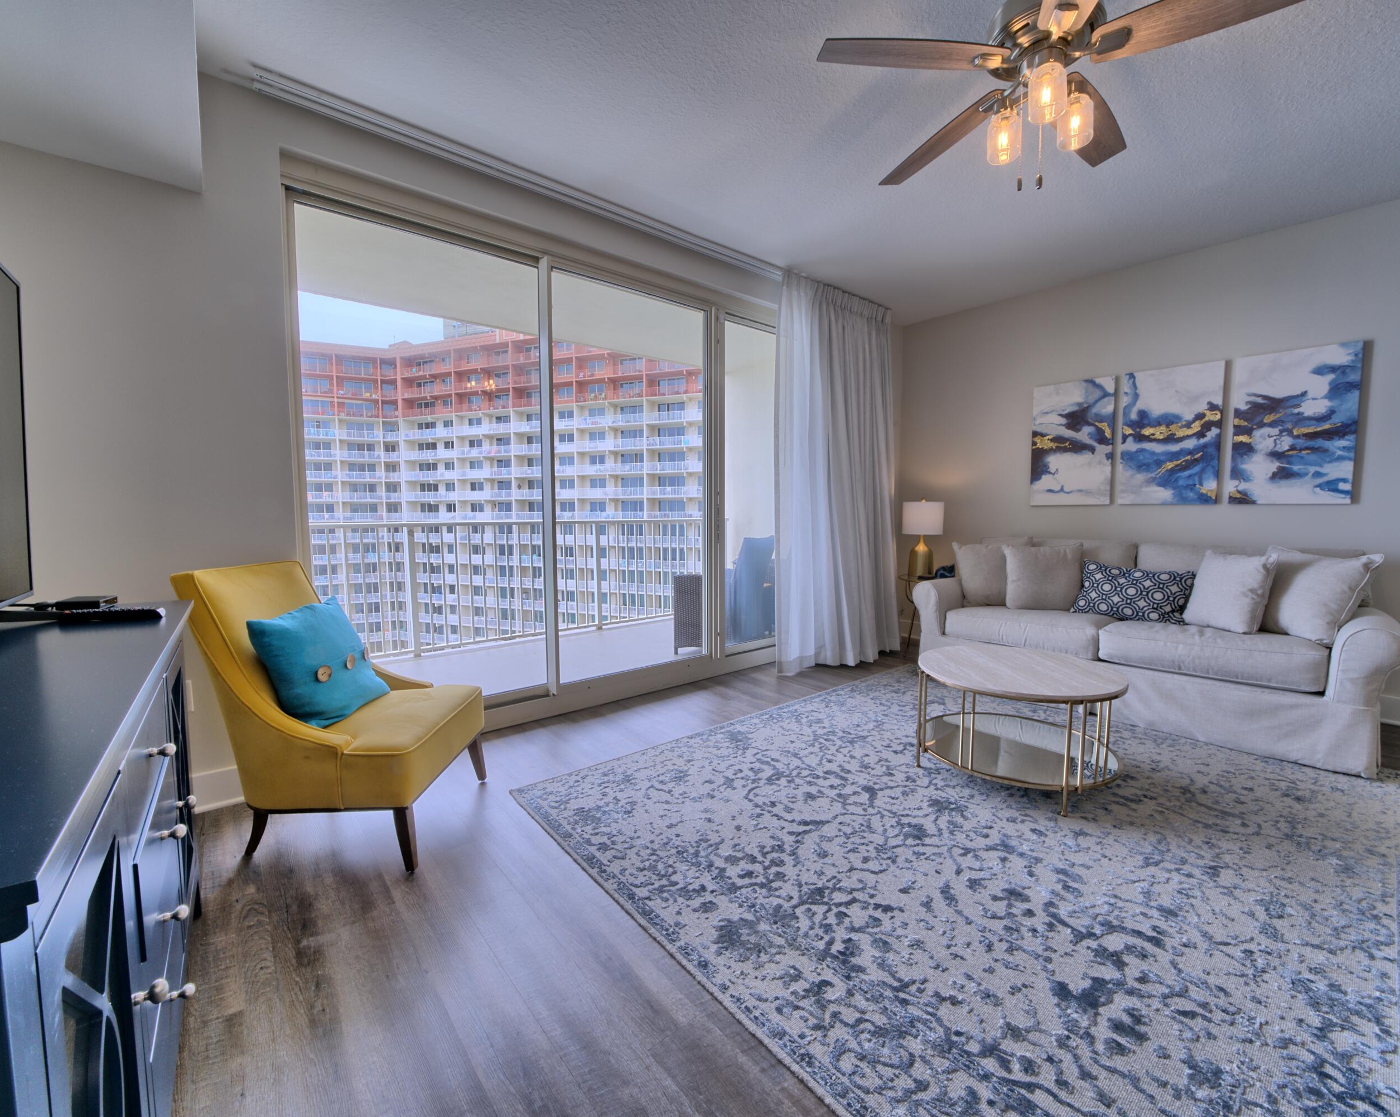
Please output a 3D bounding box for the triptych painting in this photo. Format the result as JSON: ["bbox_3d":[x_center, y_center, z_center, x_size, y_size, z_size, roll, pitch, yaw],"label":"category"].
[{"bbox_3d":[2.996,-0.771,3.575,0.035,0.857,1.585,-4,6,-39],"label":"triptych painting"}]

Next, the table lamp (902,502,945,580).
[{"bbox_3d":[1.792,-0.156,4.486,0.335,0.652,0.335,-4,6,-39],"label":"table lamp"}]

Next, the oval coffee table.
[{"bbox_3d":[1.407,0.704,2.501,0.800,0.443,0.800,-4,6,-39],"label":"oval coffee table"}]

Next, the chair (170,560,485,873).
[{"bbox_3d":[-1.325,0.509,2.093,0.817,0.978,0.678,-1,5,1],"label":"chair"}]

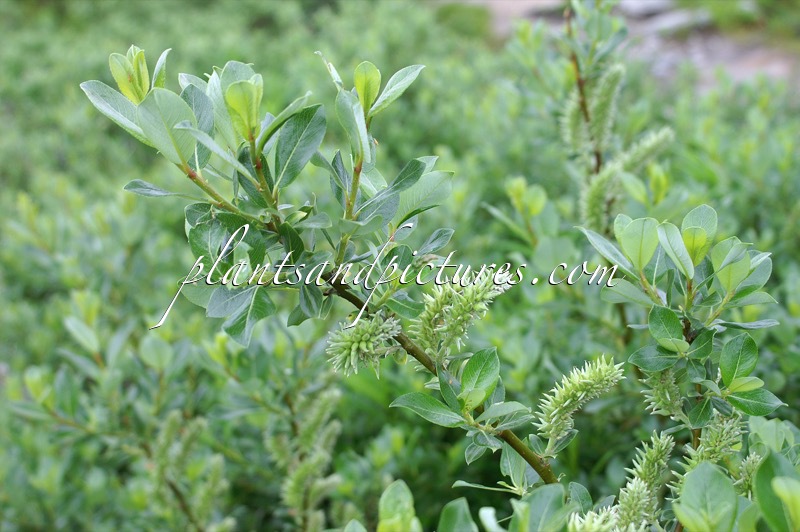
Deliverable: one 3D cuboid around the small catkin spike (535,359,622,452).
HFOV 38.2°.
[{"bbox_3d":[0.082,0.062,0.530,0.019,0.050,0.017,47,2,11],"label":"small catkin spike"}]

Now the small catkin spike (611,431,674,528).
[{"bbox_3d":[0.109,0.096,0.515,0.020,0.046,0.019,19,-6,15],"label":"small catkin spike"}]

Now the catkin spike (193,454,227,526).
[{"bbox_3d":[-0.157,0.184,0.950,0.018,0.061,0.018,17,-13,-6],"label":"catkin spike"}]

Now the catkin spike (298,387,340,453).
[{"bbox_3d":[-0.063,0.121,0.900,0.018,0.057,0.018,28,-9,0],"label":"catkin spike"}]

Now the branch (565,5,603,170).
[{"bbox_3d":[0.137,-0.131,0.860,0.009,0.125,0.009,-11,7,10],"label":"branch"}]

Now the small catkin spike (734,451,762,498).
[{"bbox_3d":[0.162,0.097,0.535,0.013,0.023,0.013,18,-4,19],"label":"small catkin spike"}]

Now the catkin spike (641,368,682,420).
[{"bbox_3d":[0.124,0.060,0.545,0.018,0.029,0.018,-20,-10,10],"label":"catkin spike"}]

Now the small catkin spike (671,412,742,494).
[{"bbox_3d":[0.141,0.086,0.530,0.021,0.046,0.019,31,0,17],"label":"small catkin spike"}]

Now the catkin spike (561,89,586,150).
[{"bbox_3d":[0.129,-0.109,0.860,0.019,0.047,0.019,-2,7,9],"label":"catkin spike"}]

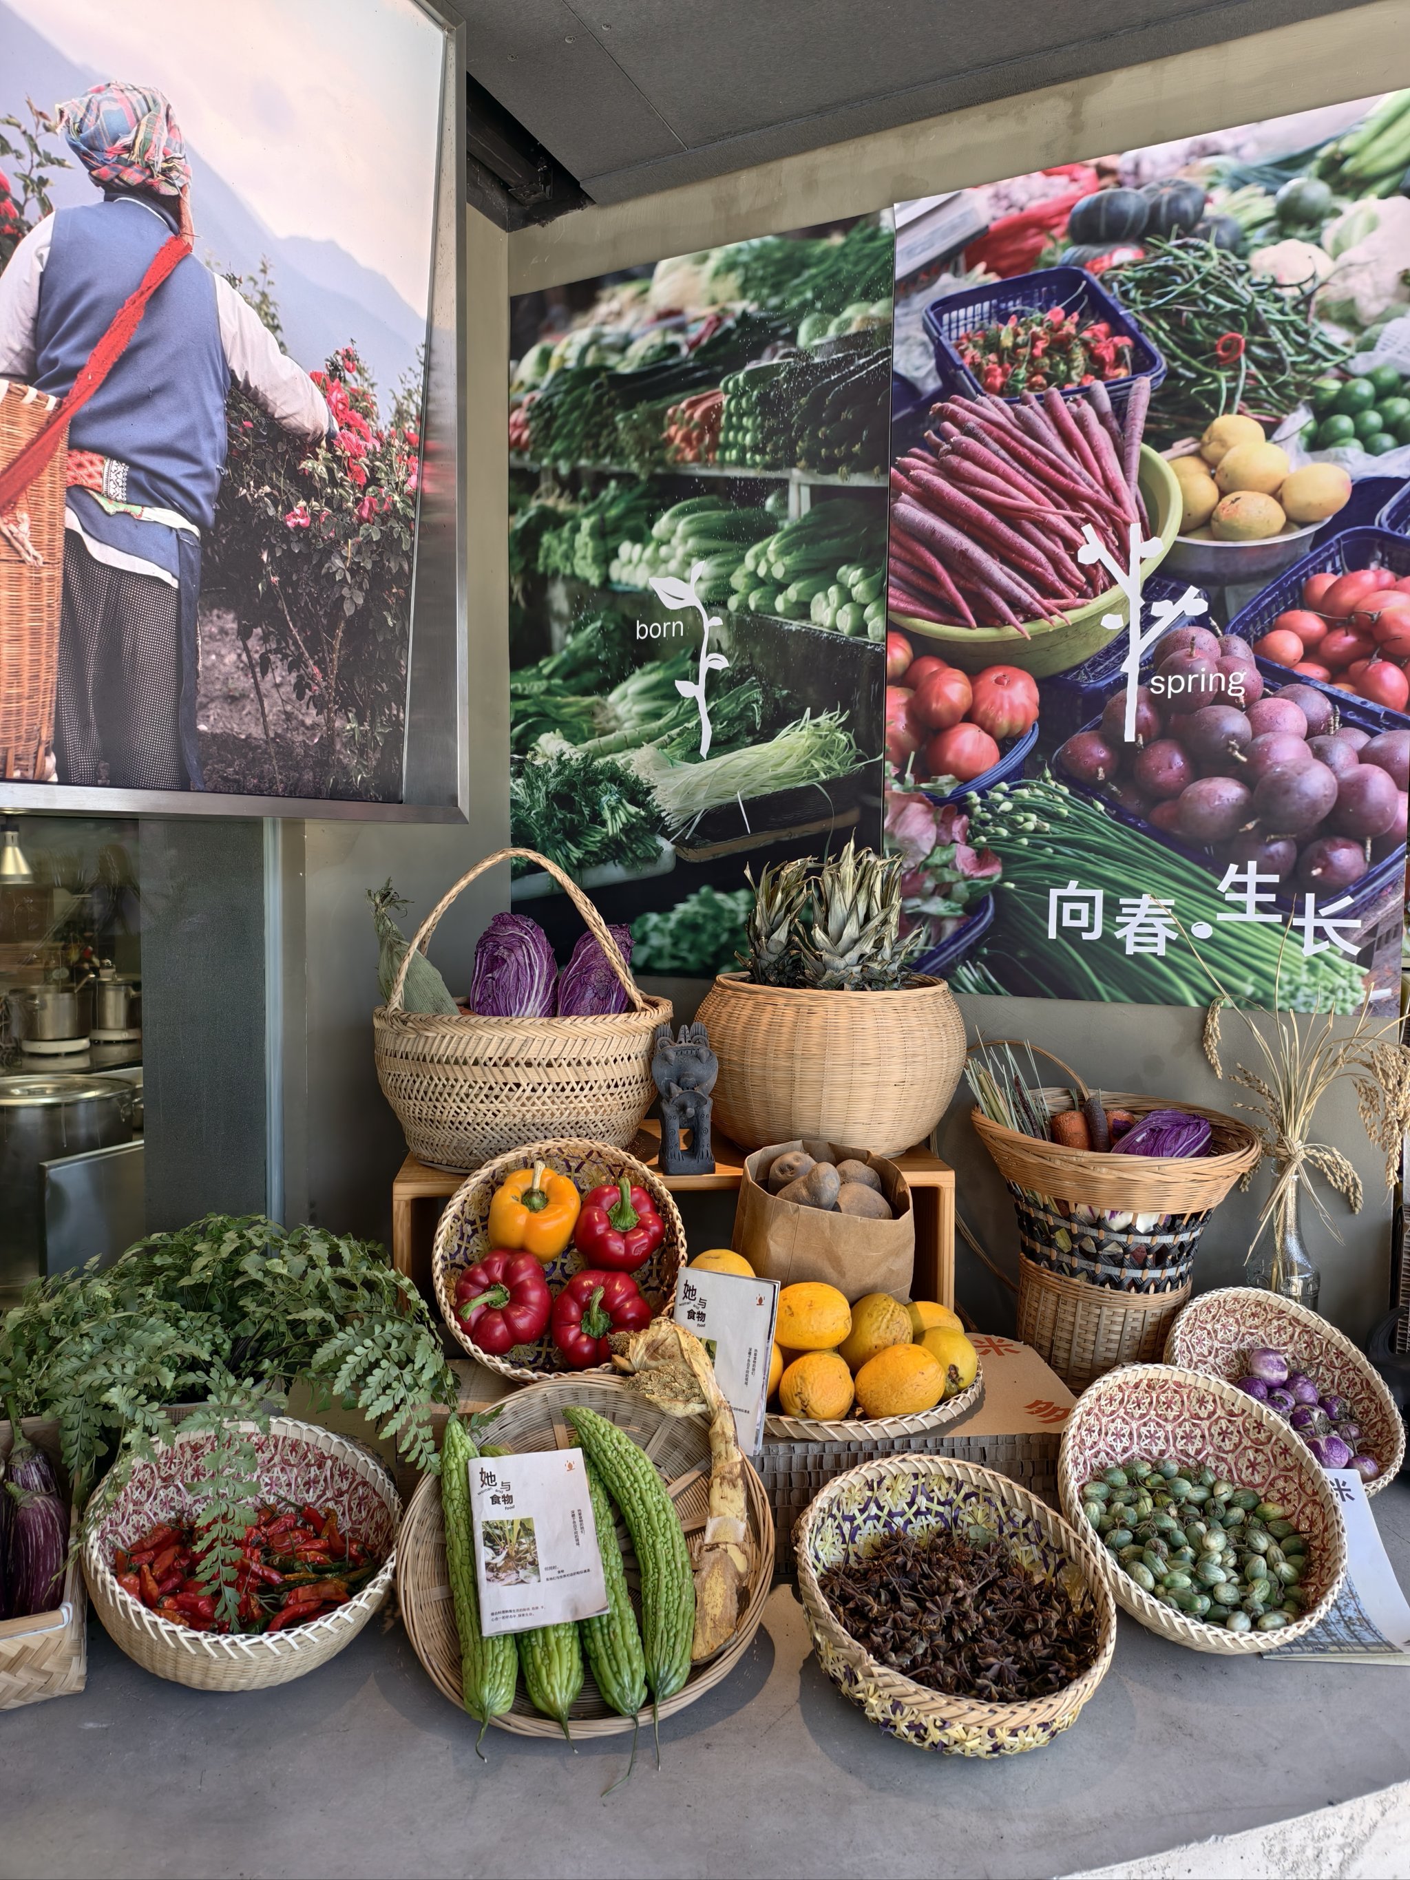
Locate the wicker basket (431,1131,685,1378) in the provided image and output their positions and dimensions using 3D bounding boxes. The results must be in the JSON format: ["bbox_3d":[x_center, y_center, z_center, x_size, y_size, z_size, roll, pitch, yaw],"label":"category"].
[{"bbox_3d":[-0.140,0.340,1.275,0.250,0.250,0.095,-3,-37,4],"label":"wicker basket"}]

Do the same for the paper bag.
[{"bbox_3d":[0.126,0.322,1.330,0.185,0.190,0.140,1,3,9],"label":"paper bag"}]

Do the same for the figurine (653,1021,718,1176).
[{"bbox_3d":[-0.024,0.181,1.509,0.075,0.175,0.083,0,4,-7],"label":"figurine"}]

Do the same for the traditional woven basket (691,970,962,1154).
[{"bbox_3d":[0.155,0.149,1.540,0.335,0.197,0.335,0,3,0],"label":"traditional woven basket"}]

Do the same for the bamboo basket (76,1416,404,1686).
[{"bbox_3d":[-0.397,0.544,1.087,0.263,0.106,0.263,10,12,-6],"label":"bamboo basket"}]

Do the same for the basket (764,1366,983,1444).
[{"bbox_3d":[0.125,0.451,1.353,0.335,0.035,0.335,0,4,-6],"label":"basket"}]

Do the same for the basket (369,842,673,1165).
[{"bbox_3d":[-0.229,0.075,1.575,0.369,0.380,0.310,0,4,-6],"label":"basket"}]

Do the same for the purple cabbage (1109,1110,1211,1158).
[{"bbox_3d":[0.518,0.230,1.420,0.115,0.085,0.100,0,3,0],"label":"purple cabbage"}]

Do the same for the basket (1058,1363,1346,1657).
[{"bbox_3d":[0.447,0.537,1.160,0.258,0.104,0.258,4,36,-6],"label":"basket"}]

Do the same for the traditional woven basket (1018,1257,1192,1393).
[{"bbox_3d":[0.465,0.487,1.450,0.205,0.200,0.205,6,3,0],"label":"traditional woven basket"}]

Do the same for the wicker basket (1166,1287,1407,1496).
[{"bbox_3d":[0.619,0.517,1.374,0.250,0.095,0.250,8,38,-6],"label":"wicker basket"}]

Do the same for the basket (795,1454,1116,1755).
[{"bbox_3d":[0.197,0.553,1.028,0.255,0.100,0.255,6,20,-2],"label":"basket"}]

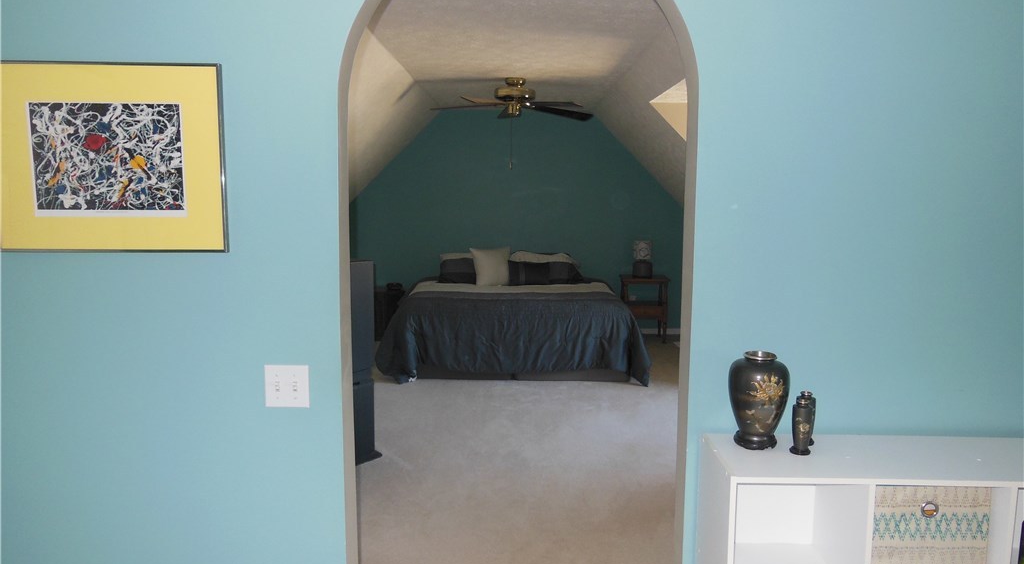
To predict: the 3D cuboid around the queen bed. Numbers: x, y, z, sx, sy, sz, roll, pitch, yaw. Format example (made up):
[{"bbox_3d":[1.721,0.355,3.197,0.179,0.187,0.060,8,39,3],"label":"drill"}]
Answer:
[{"bbox_3d":[0.030,0.224,7.050,2.250,0.990,2.140,0,7,1],"label":"queen bed"}]

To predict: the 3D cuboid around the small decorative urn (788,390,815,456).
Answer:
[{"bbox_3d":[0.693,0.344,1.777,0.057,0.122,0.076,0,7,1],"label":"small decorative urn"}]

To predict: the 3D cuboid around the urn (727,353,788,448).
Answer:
[{"bbox_3d":[0.605,0.289,1.813,0.152,0.220,0.152,0,7,1],"label":"urn"}]

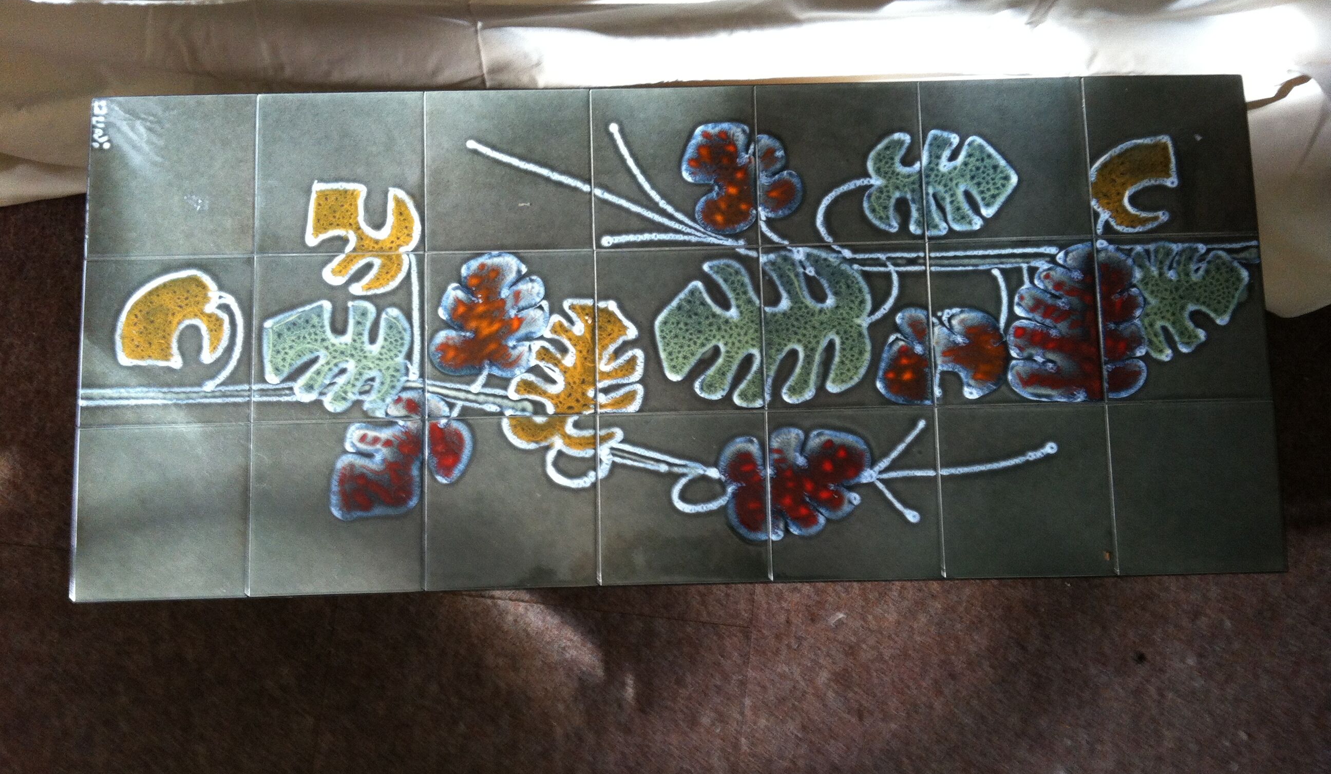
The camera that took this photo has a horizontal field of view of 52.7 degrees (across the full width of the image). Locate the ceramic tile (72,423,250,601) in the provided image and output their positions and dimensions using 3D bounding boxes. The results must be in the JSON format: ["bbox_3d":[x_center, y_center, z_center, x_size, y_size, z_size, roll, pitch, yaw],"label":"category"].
[{"bbox_3d":[-0.434,0.108,1.168,0.150,0.010,0.150,-1,82,-1],"label":"ceramic tile"}]

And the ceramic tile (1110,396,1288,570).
[{"bbox_3d":[0.466,0.088,1.183,0.150,0.010,0.150,-1,81,-1],"label":"ceramic tile"}]

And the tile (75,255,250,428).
[{"bbox_3d":[-0.438,-0.040,1.189,0.150,0.010,0.150,-1,82,-1],"label":"tile"}]

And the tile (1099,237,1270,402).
[{"bbox_3d":[0.462,-0.061,1.205,0.150,0.010,0.150,-1,82,-1],"label":"tile"}]

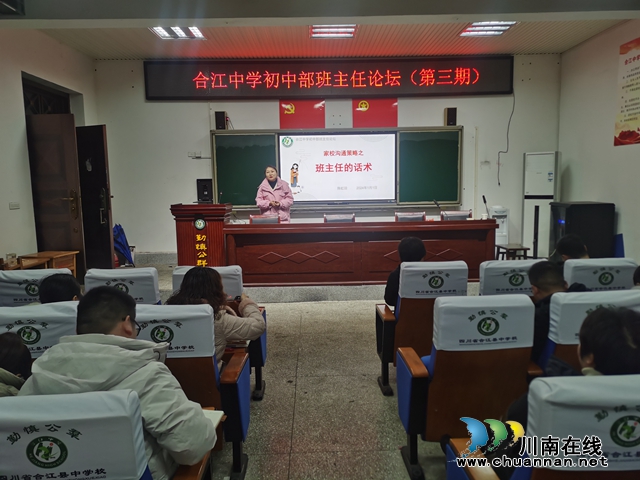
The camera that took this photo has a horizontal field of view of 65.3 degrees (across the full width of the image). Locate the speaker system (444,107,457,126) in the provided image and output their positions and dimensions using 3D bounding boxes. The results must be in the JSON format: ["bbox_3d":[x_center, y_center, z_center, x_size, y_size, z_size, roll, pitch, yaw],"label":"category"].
[{"bbox_3d":[2.122,-1.990,8.117,0.160,0.285,0.190,-1,7,-2],"label":"speaker system"}]

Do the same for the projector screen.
[{"bbox_3d":[0.304,-1.175,8.212,1.945,1.145,0.080,-1,7,-2],"label":"projector screen"}]

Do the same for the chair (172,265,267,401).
[{"bbox_3d":[-0.754,0.673,3.739,0.630,1.040,0.580,-1,7,-1],"label":"chair"}]

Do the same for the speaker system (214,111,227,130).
[{"bbox_3d":[-1.585,-1.902,8.006,0.160,0.285,0.190,-1,7,-2],"label":"speaker system"}]

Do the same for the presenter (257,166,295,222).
[{"bbox_3d":[-0.663,-0.315,7.508,0.550,1.610,0.360,-1,7,-1],"label":"presenter"}]

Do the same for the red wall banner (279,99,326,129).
[{"bbox_3d":[-0.286,-2.038,8.065,0.740,0.500,0.020,-1,7,-1],"label":"red wall banner"}]

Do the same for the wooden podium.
[{"bbox_3d":[-1.558,0.056,6.801,0.730,1.080,0.520,-1,7,-1],"label":"wooden podium"}]

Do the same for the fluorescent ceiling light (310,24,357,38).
[{"bbox_3d":[0.179,-2.752,6.583,0.600,0.080,0.610,-1,7,-1],"label":"fluorescent ceiling light"}]

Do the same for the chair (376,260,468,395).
[{"bbox_3d":[0.770,0.639,3.775,0.630,1.040,0.600,-1,7,-1],"label":"chair"}]

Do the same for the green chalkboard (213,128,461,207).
[{"bbox_3d":[0.298,-1.172,8.104,4.030,1.240,0.100,-1,7,-1],"label":"green chalkboard"}]

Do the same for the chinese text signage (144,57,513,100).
[{"bbox_3d":[0.181,-2.591,8.027,5.900,0.595,0.100,-1,7,-2],"label":"chinese text signage"}]

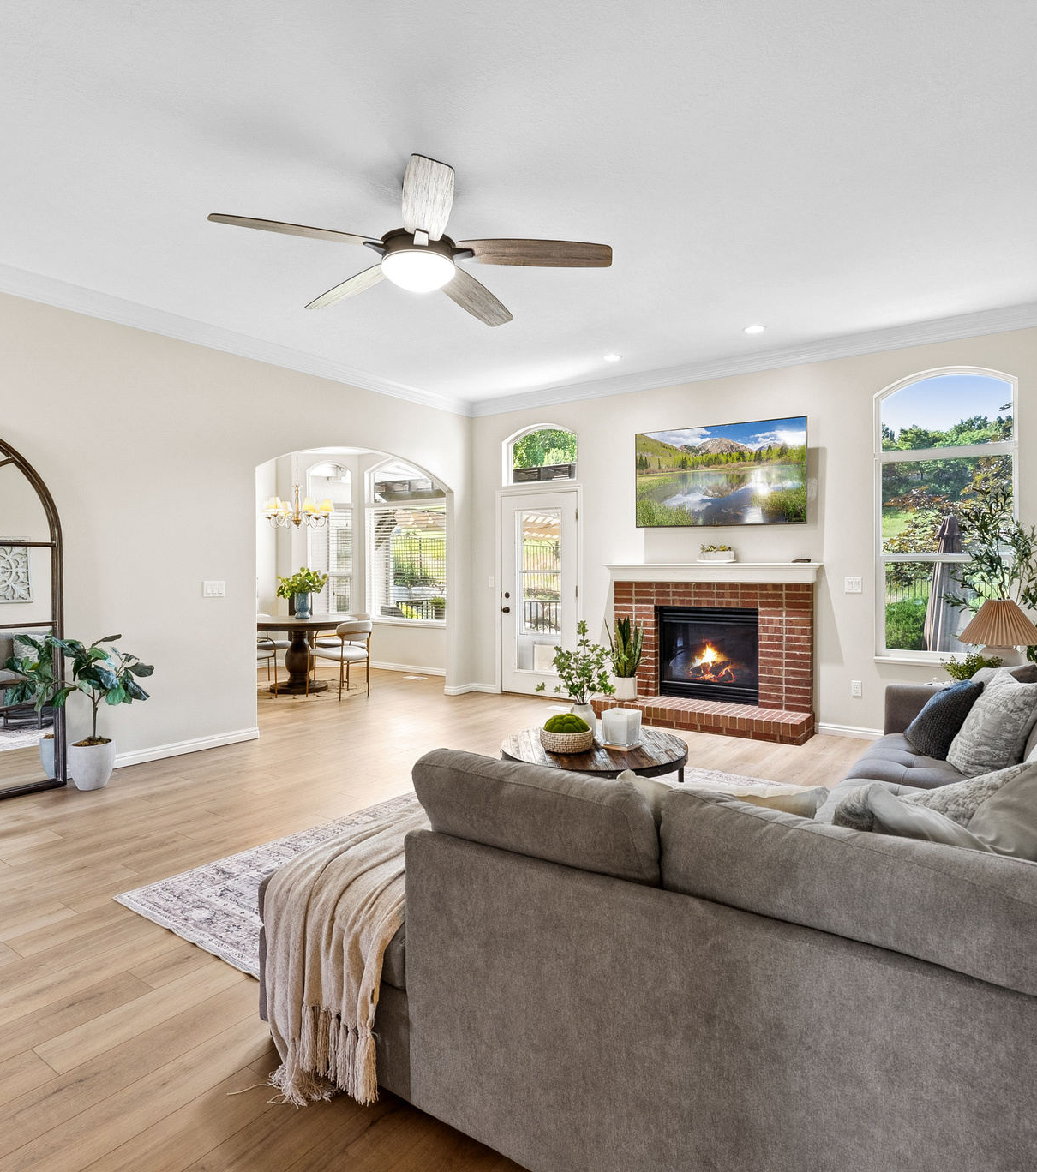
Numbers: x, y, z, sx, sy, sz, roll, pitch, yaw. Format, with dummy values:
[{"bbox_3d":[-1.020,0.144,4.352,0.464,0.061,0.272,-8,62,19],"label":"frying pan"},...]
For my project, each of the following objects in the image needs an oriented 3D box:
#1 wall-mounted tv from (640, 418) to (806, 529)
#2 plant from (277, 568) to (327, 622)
[{"bbox_3d":[1.633,-0.909,5.644,1.420,0.820,0.070,0,6,33],"label":"wall-mounted tv"},{"bbox_3d":[-2.310,0.088,7.300,0.520,0.565,0.500,1,1,37],"label":"plant"}]

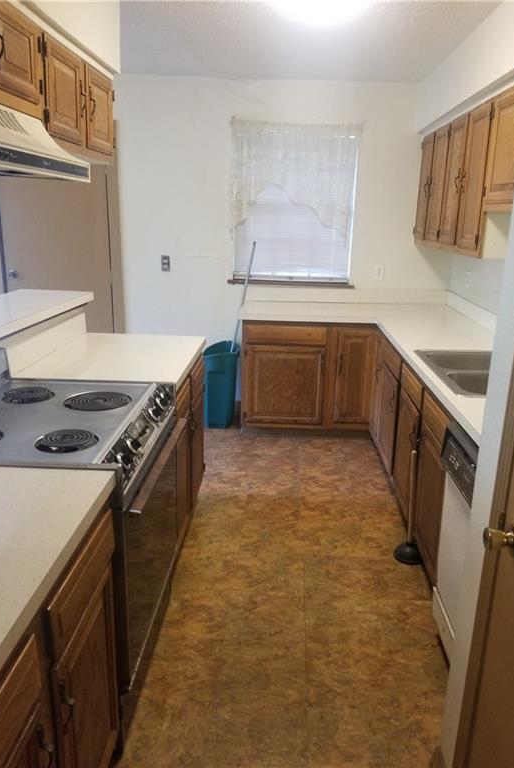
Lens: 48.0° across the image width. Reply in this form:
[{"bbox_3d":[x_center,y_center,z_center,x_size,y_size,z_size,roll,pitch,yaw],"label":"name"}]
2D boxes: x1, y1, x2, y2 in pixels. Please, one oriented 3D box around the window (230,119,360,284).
[{"bbox_3d":[0.264,-1.314,4.249,0.911,1.145,0.090,2,16,3],"label":"window"}]

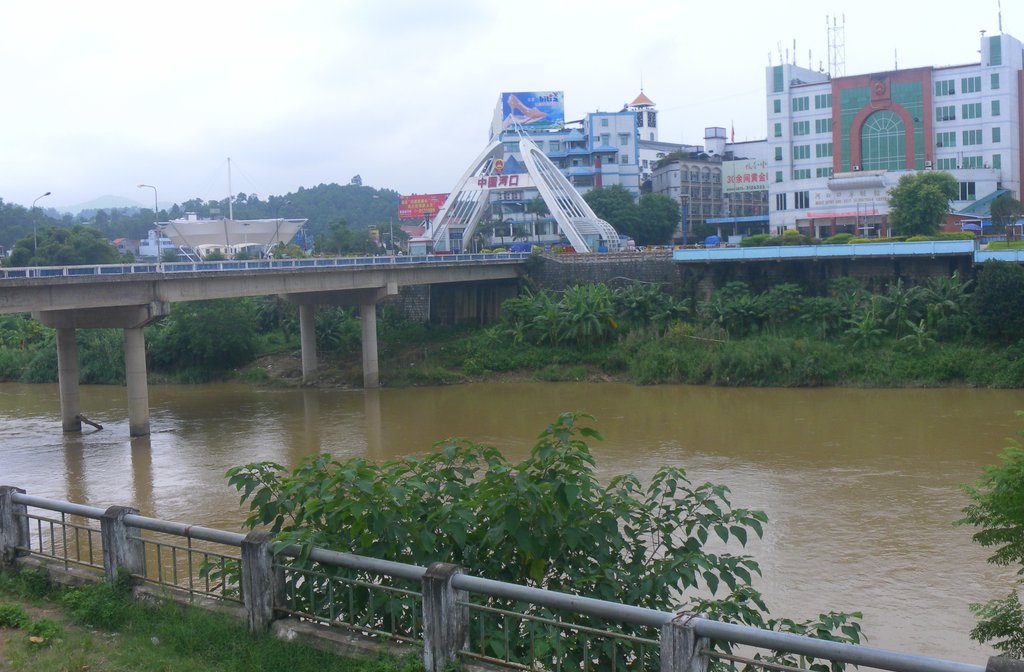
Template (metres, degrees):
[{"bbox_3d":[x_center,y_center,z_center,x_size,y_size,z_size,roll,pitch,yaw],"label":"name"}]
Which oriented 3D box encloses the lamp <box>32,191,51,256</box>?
[{"bbox_3d":[-38.893,-8.448,85.635,2.000,6.850,0.350,1,5,29],"label":"lamp"}]

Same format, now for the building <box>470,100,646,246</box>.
[{"bbox_3d":[7.787,-28.693,188.346,27.000,27.500,18.000,-2,5,-7],"label":"building"}]

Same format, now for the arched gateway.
[{"bbox_3d":[0.803,-19.339,143.375,25.500,17.000,10.000,1,5,29],"label":"arched gateway"}]

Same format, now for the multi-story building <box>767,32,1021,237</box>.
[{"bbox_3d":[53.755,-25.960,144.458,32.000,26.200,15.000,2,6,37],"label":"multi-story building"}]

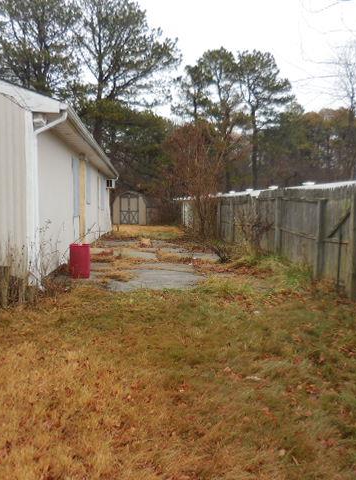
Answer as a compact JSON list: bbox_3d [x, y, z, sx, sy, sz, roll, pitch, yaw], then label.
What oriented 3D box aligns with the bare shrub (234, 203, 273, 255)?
[{"bbox_3d":[1.960,-0.300,12.000,1.000,1.350,1.000,0,4,0],"label":"bare shrub"}]

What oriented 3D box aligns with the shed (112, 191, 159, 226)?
[{"bbox_3d":[-3.000,-2.290,33.200,2.400,2.400,2.600,1,4,14],"label":"shed"}]

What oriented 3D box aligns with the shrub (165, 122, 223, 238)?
[{"bbox_3d":[0.640,-2.270,17.900,2.300,4.550,2.200,0,4,0],"label":"shrub"}]

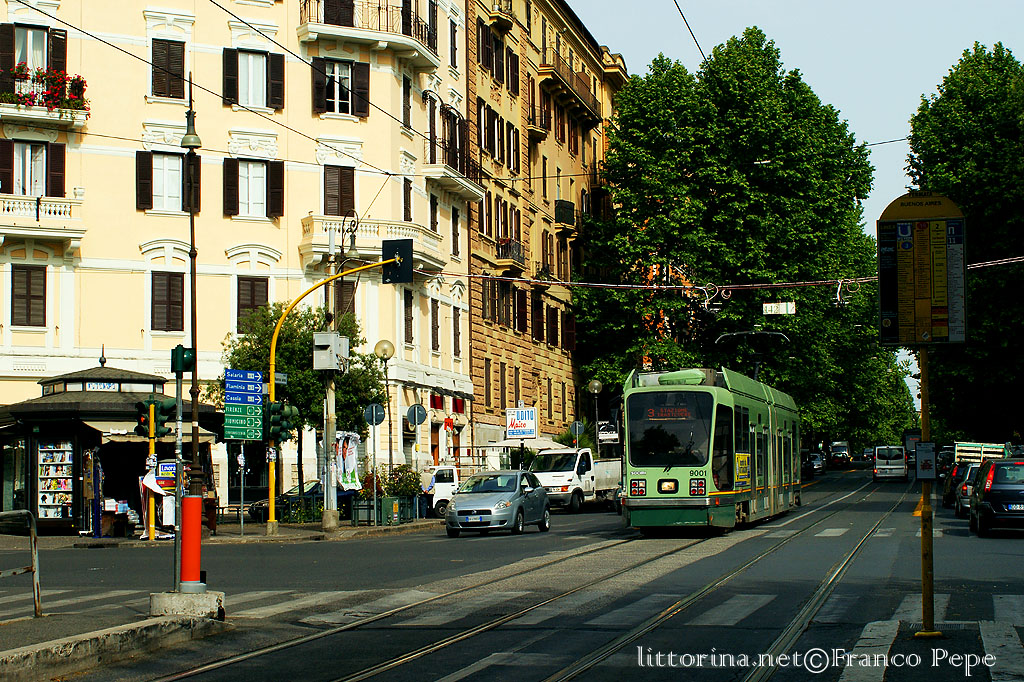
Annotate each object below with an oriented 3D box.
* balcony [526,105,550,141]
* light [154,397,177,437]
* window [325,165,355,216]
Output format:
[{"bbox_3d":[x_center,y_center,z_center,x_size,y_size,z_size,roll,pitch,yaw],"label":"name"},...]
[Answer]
[{"bbox_3d":[1.302,-11.005,86.124,0.750,1.550,2.000,-2,-5,14],"label":"balcony"},{"bbox_3d":[-7.666,1.673,37.800,0.460,0.900,0.360,0,-5,-8],"label":"light"},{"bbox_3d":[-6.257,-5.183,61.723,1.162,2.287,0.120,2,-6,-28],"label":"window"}]

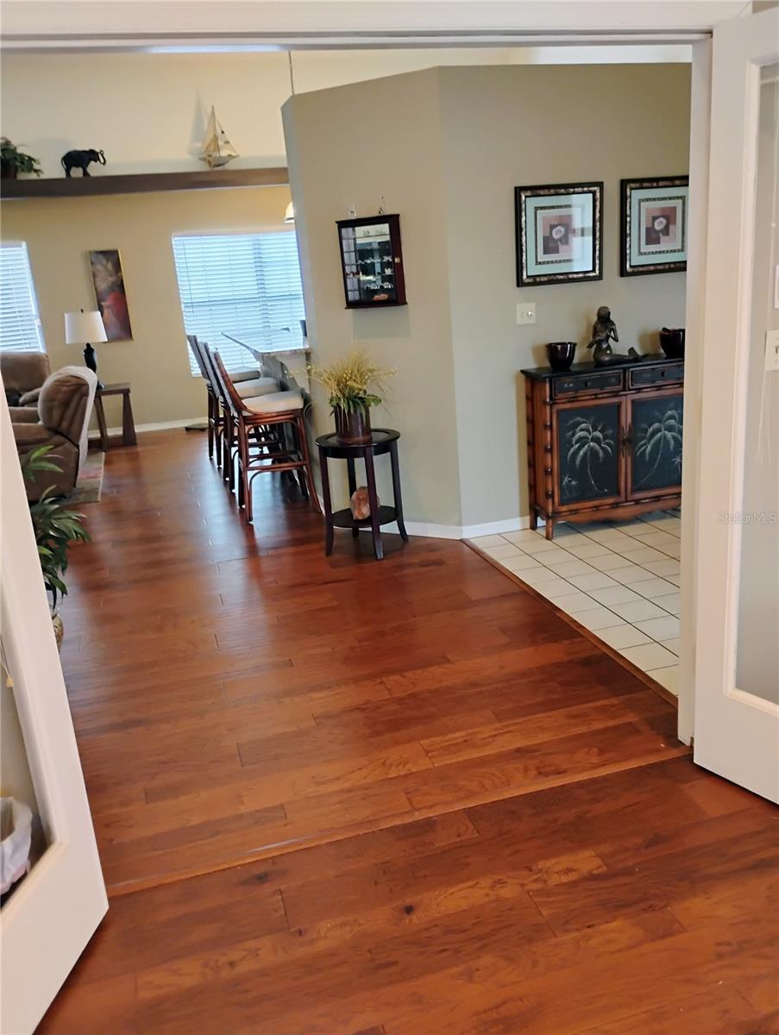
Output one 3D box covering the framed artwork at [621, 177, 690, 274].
[{"bbox_3d":[1.541,-1.652,4.745,0.513,0.512,0.030,-9,17,-14],"label":"framed artwork"}]

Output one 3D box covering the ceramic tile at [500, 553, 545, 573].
[{"bbox_3d":[0.680,0.239,4.396,0.193,0.010,0.202,-9,17,-13],"label":"ceramic tile"}]

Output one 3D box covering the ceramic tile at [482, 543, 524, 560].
[{"bbox_3d":[0.626,0.188,4.587,0.193,0.010,0.202,-9,17,-13],"label":"ceramic tile"}]

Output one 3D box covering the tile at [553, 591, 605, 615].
[{"bbox_3d":[0.843,0.392,3.823,0.193,0.010,0.202,-9,17,-13],"label":"tile"}]

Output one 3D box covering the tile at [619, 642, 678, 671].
[{"bbox_3d":[1.022,0.546,3.268,0.177,0.010,0.200,-8,16,-14],"label":"tile"}]

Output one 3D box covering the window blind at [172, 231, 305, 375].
[{"bbox_3d":[-1.485,-2.494,9.707,1.780,1.540,0.060,-8,16,-14],"label":"window blind"}]

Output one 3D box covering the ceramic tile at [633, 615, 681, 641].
[{"bbox_3d":[1.175,0.478,3.584,0.205,0.010,0.205,-9,17,-14],"label":"ceramic tile"}]

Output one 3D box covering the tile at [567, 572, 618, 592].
[{"bbox_3d":[0.982,0.311,4.061,0.201,0.010,0.202,-9,17,-13],"label":"tile"}]

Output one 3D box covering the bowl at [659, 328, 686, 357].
[{"bbox_3d":[1.602,-0.979,4.703,0.168,0.142,0.168,-4,16,1],"label":"bowl"}]

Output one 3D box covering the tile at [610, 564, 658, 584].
[{"bbox_3d":[1.205,0.289,4.204,0.205,0.010,0.205,-9,17,-14],"label":"tile"}]

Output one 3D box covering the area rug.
[{"bbox_3d":[-3.449,-0.265,7.215,1.900,0.012,2.250,-9,17,-14],"label":"area rug"}]

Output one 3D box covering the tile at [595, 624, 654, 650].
[{"bbox_3d":[0.980,0.508,3.533,0.197,0.010,0.205,-9,17,-14],"label":"tile"}]

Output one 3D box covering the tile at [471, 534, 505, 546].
[{"bbox_3d":[0.584,0.141,4.810,0.177,0.010,0.204,-8,16,-14],"label":"tile"}]

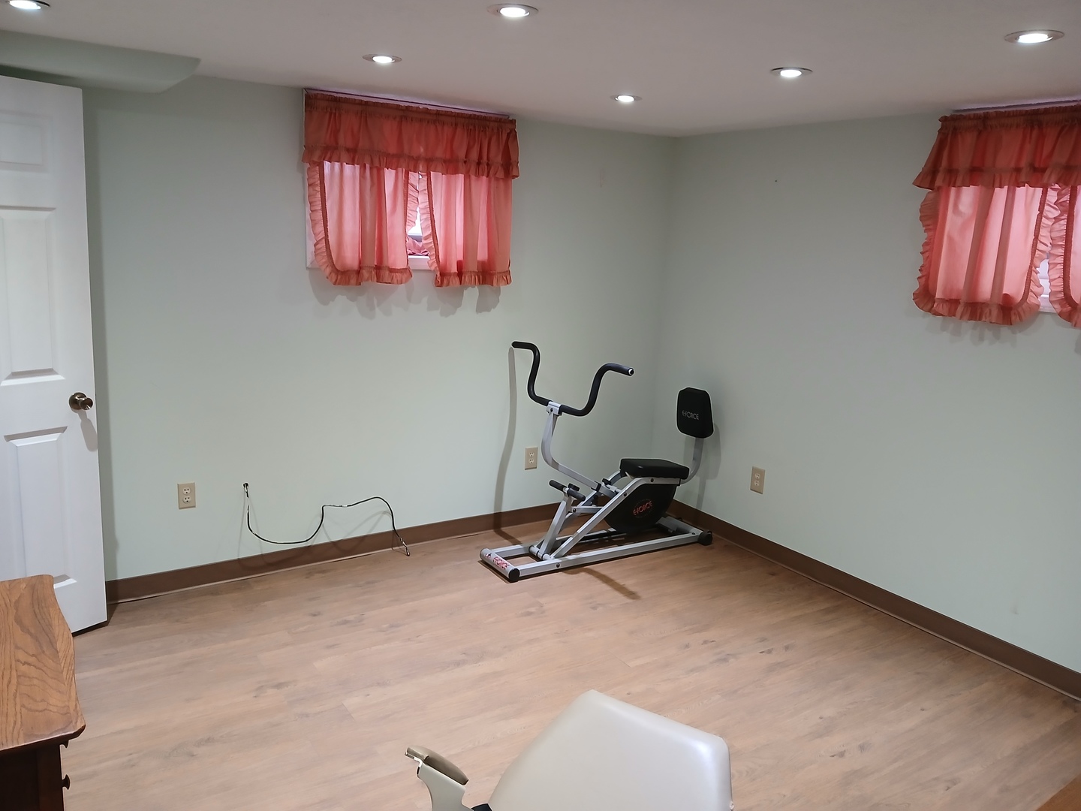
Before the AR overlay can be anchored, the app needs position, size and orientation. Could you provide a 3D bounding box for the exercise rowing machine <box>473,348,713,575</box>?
[{"bbox_3d":[0.338,0.240,4.133,1.280,1.040,0.870,-5,14,-30],"label":"exercise rowing machine"}]

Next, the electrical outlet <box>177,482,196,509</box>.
[{"bbox_3d":[-1.514,0.388,3.481,0.071,0.116,0.012,-5,14,-33],"label":"electrical outlet"}]

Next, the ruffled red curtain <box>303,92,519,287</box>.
[{"bbox_3d":[-0.564,-0.943,3.719,1.060,0.790,0.120,-5,14,-33],"label":"ruffled red curtain"}]

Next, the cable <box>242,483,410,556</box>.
[{"bbox_3d":[-0.982,0.547,3.824,0.770,0.450,0.100,-5,14,-33],"label":"cable"}]

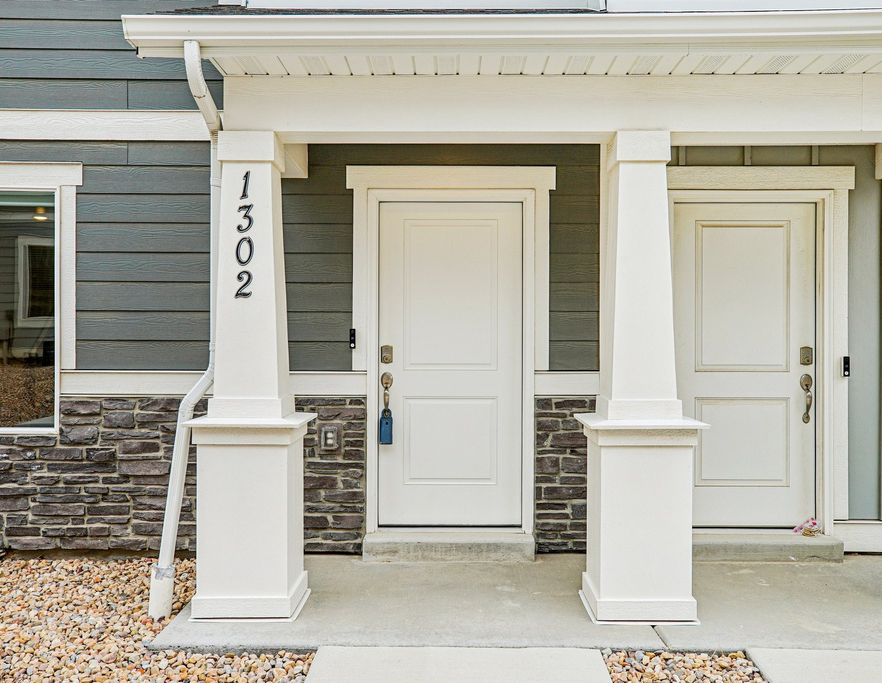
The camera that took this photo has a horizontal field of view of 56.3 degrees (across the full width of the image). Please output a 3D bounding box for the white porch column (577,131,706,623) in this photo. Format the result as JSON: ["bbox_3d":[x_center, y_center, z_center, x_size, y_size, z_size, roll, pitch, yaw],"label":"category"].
[{"bbox_3d":[0.979,0.153,4.105,0.552,2.336,0.550,0,0,1],"label":"white porch column"}]

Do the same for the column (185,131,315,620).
[{"bbox_3d":[-0.938,0.150,4.127,0.552,2.336,0.550,0,0,1],"label":"column"}]

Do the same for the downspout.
[{"bbox_3d":[-1.267,0.022,3.885,0.375,2.700,0.600,0,0,1],"label":"downspout"}]

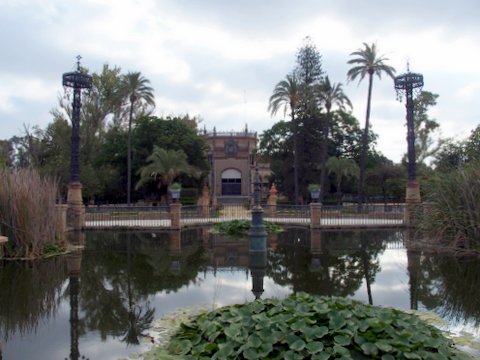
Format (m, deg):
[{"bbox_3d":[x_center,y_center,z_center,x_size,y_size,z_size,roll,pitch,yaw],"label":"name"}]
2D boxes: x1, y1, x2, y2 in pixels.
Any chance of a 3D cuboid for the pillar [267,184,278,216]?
[{"bbox_3d":[2.488,1.577,29.551,0.850,2.470,0.850,0,-2,0],"label":"pillar"}]

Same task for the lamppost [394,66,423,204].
[{"bbox_3d":[9.370,-2.454,21.160,1.500,7.782,1.500,0,-2,0],"label":"lamppost"}]

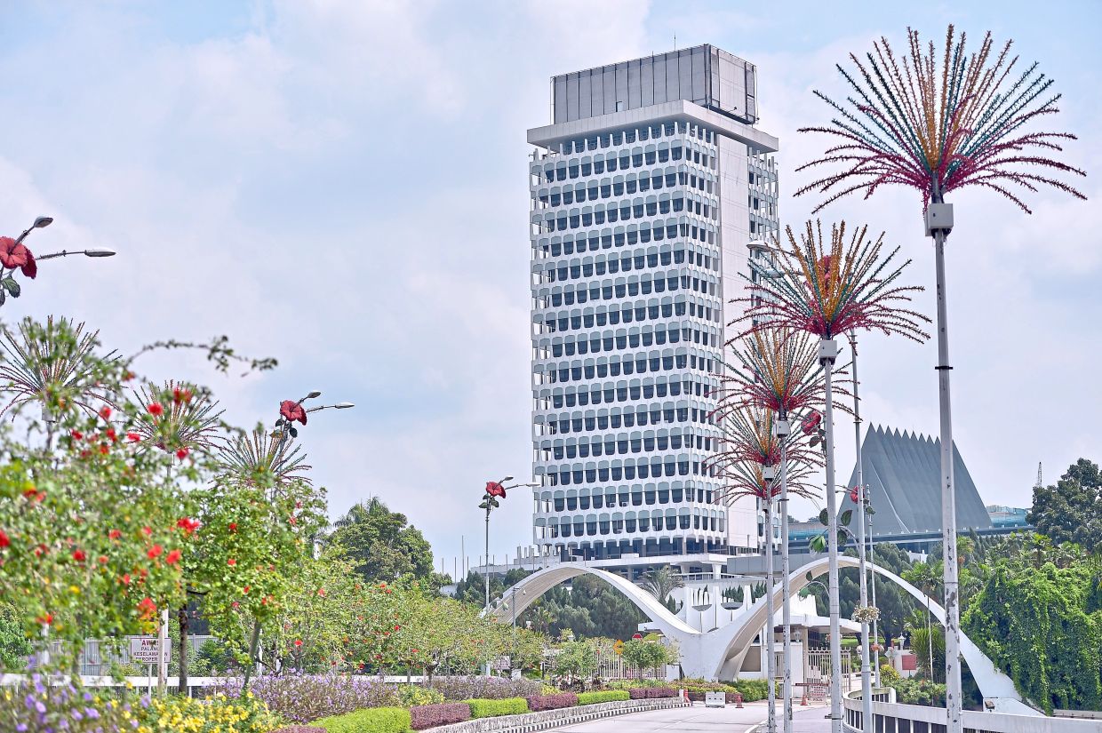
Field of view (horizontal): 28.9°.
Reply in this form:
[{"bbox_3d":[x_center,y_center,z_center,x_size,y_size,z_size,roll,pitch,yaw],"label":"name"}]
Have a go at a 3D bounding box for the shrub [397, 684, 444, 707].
[{"bbox_3d":[-4.013,10.327,66.000,1.200,1.100,2.800,-2,-9,7],"label":"shrub"}]

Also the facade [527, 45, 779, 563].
[{"bbox_3d":[15.430,-7.710,311.800,26.900,72.700,26.700,-7,-10,35],"label":"facade"}]

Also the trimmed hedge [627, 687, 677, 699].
[{"bbox_3d":[6.943,22.792,149.112,0.650,0.680,22.664,-2,-9,11],"label":"trimmed hedge"}]

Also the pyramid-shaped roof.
[{"bbox_3d":[57.949,19.300,340.638,14.000,18.000,31.000,-7,-10,35],"label":"pyramid-shaped roof"}]

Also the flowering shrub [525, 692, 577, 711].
[{"bbox_3d":[-0.022,15.972,102.079,0.620,0.650,22.357,-1,-9,6],"label":"flowering shrub"}]

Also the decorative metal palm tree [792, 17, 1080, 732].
[{"bbox_3d":[5.671,0.526,30.855,4.250,11.000,4.250,-2,-9,10],"label":"decorative metal palm tree"}]

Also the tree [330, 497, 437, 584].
[{"bbox_3d":[-15.180,19.320,190.000,10.200,14.800,10.200,0,-9,-5],"label":"tree"}]

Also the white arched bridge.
[{"bbox_3d":[12.428,20.346,162.965,47.500,11.100,3.800,-5,-10,28],"label":"white arched bridge"}]

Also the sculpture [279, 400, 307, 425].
[{"bbox_3d":[-7.995,1.422,66.540,0.850,0.780,0.700,4,-10,-30],"label":"sculpture"}]

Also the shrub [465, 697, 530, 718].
[{"bbox_3d":[-2.013,12.674,79.826,0.620,0.630,16.762,-1,-9,5],"label":"shrub"}]

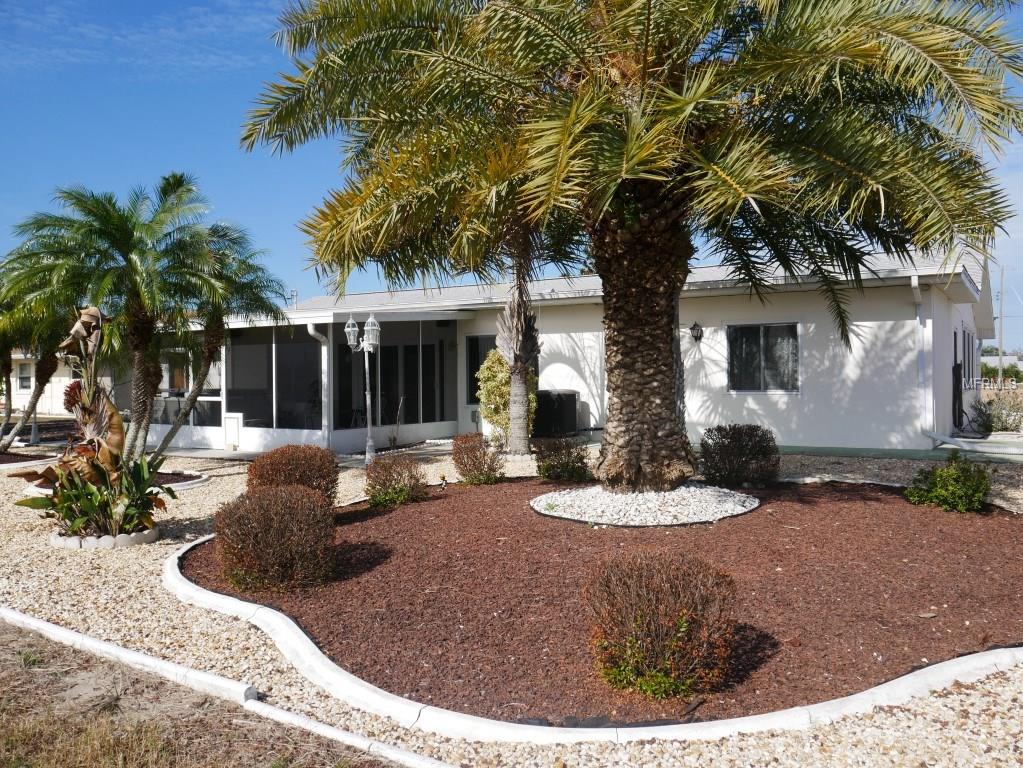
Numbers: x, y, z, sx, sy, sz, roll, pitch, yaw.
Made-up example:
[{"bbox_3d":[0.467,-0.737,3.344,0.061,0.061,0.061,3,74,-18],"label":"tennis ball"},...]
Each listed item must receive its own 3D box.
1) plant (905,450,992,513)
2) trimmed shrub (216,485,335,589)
[{"bbox_3d":[4.190,0.905,7.950,0.760,0.530,0.680,0,0,28],"label":"plant"},{"bbox_3d":[-1.570,0.965,5.520,0.770,0.600,0.730,0,0,-16],"label":"trimmed shrub"}]

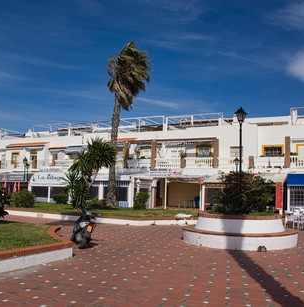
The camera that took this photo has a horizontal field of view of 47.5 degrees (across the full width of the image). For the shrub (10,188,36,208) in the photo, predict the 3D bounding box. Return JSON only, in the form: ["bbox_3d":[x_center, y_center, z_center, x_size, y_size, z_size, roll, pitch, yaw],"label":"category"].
[{"bbox_3d":[-8.032,2.768,21.405,1.500,1.186,1.400,4,-7,-20],"label":"shrub"}]

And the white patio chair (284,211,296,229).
[{"bbox_3d":[6.431,3.096,16.125,0.560,0.840,0.580,-1,-7,22],"label":"white patio chair"}]

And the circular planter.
[{"bbox_3d":[2.904,2.500,11.573,3.693,0.860,3.693,1,-6,0],"label":"circular planter"}]

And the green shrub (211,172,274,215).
[{"bbox_3d":[3.071,1.368,11.698,2.100,1.585,2.000,0,-6,15],"label":"green shrub"}]

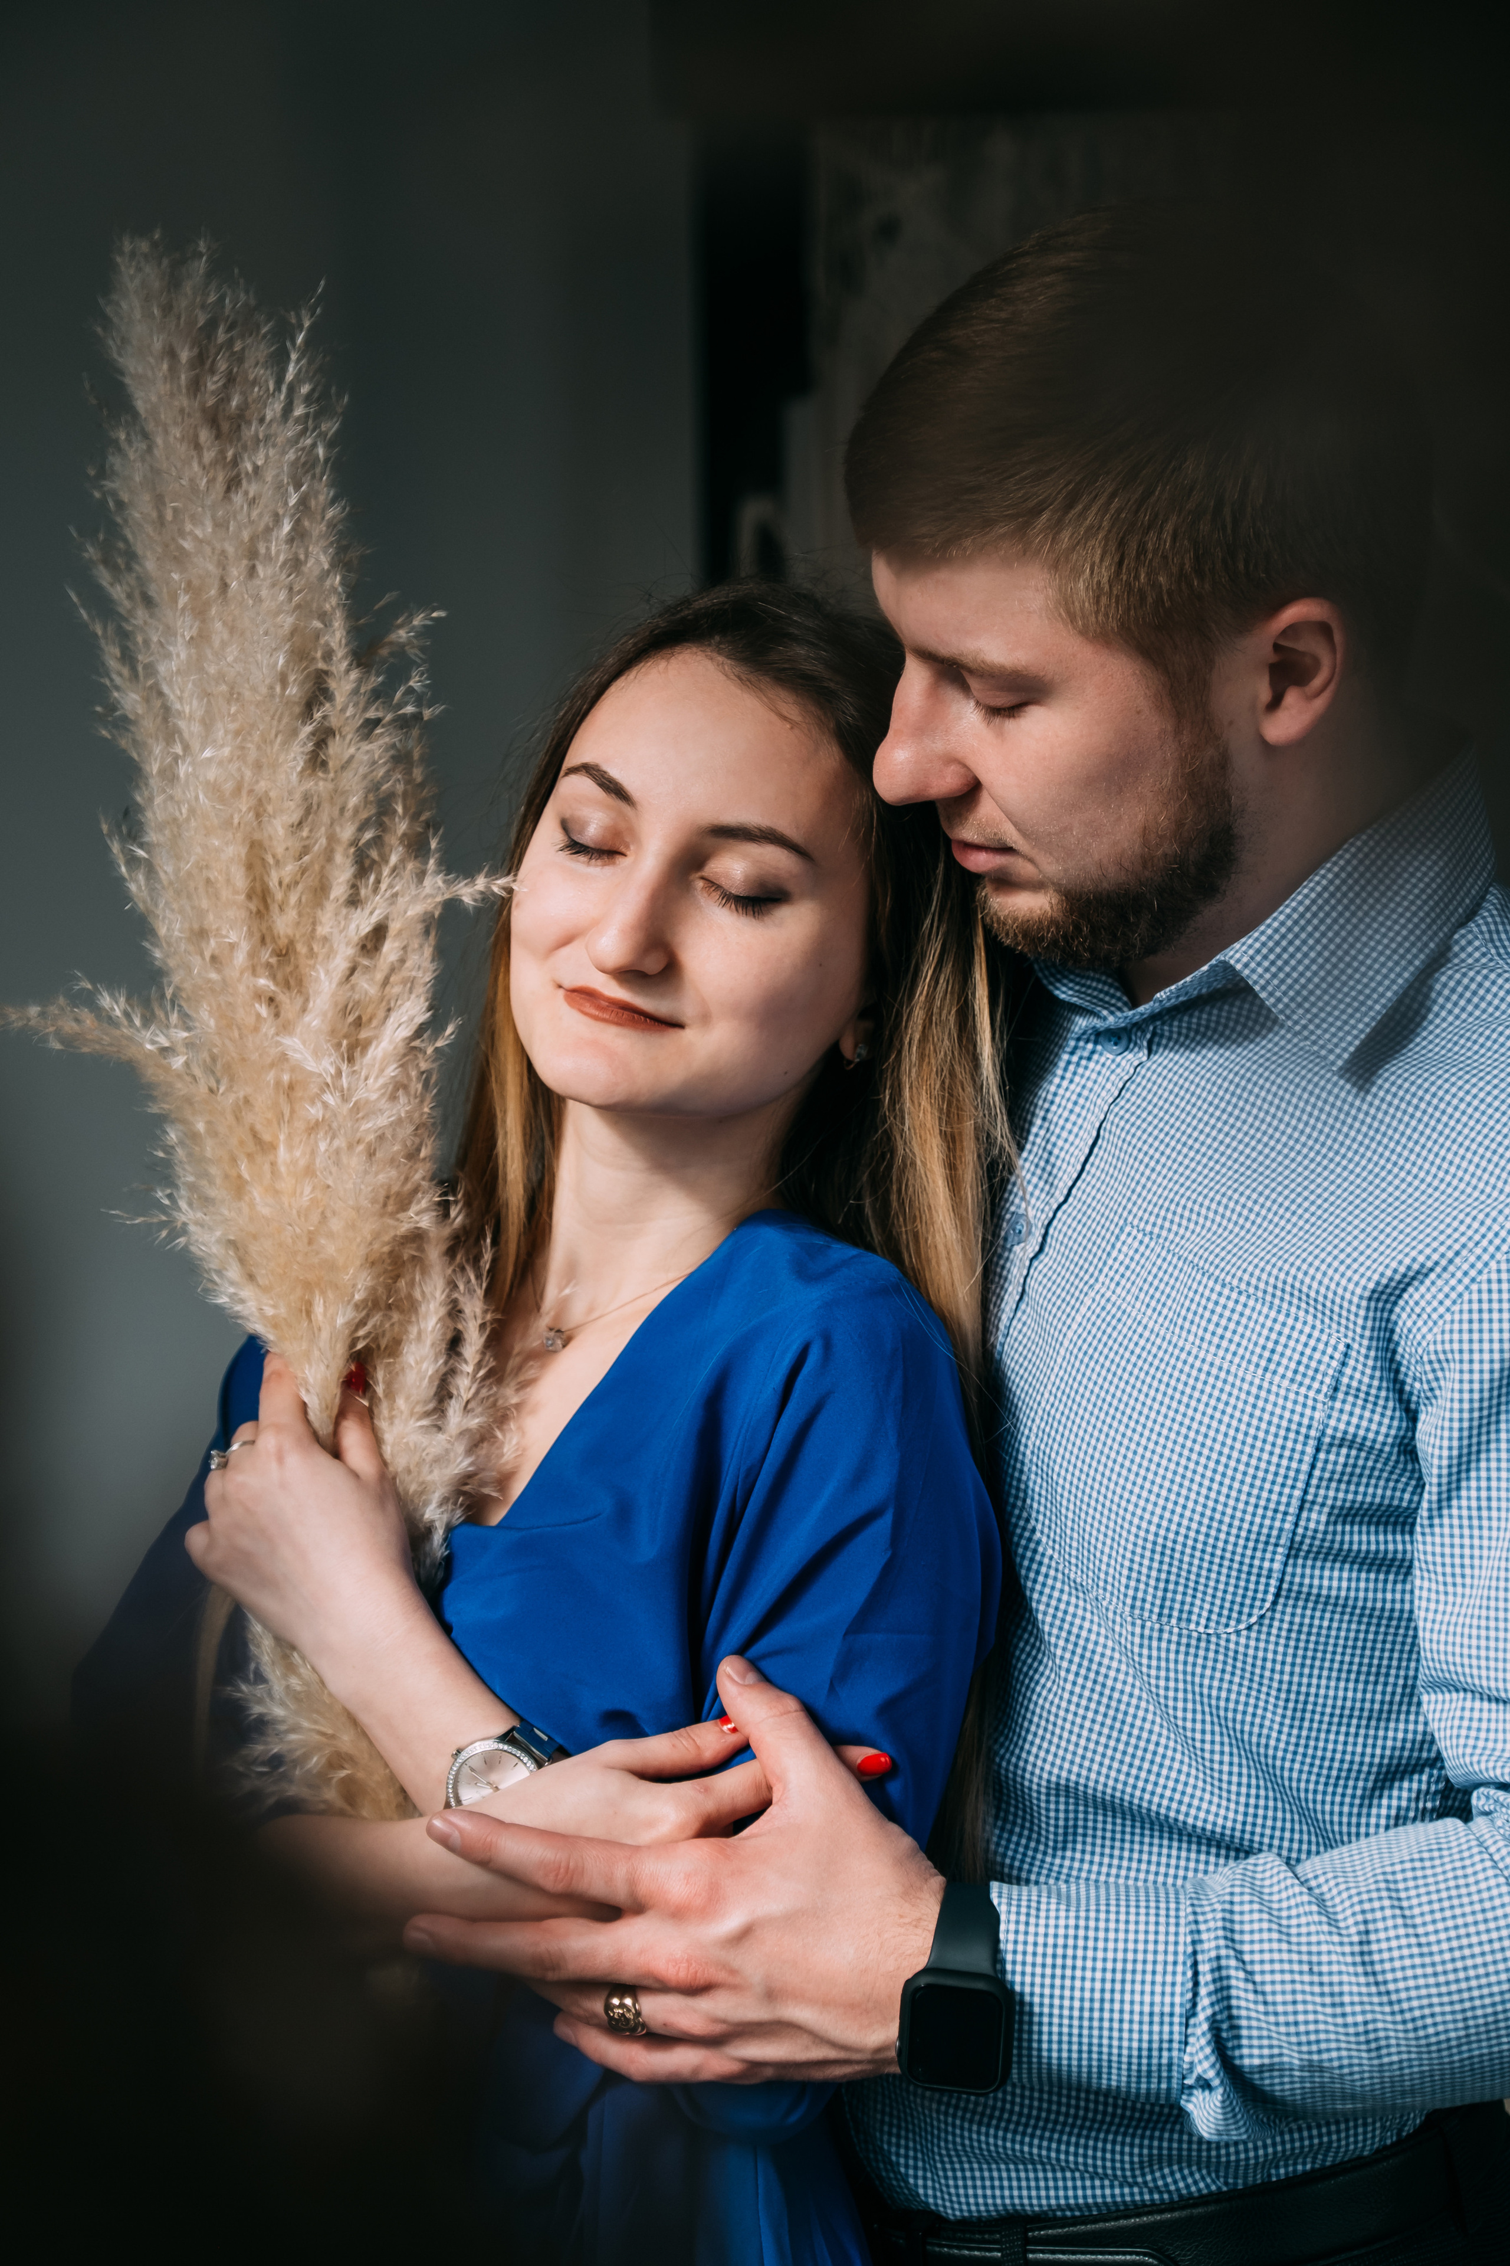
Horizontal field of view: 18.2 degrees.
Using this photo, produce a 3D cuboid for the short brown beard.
[{"bbox_3d":[0.126,-0.110,1.820,0.095,0.090,0.135,-15,8,-21],"label":"short brown beard"}]

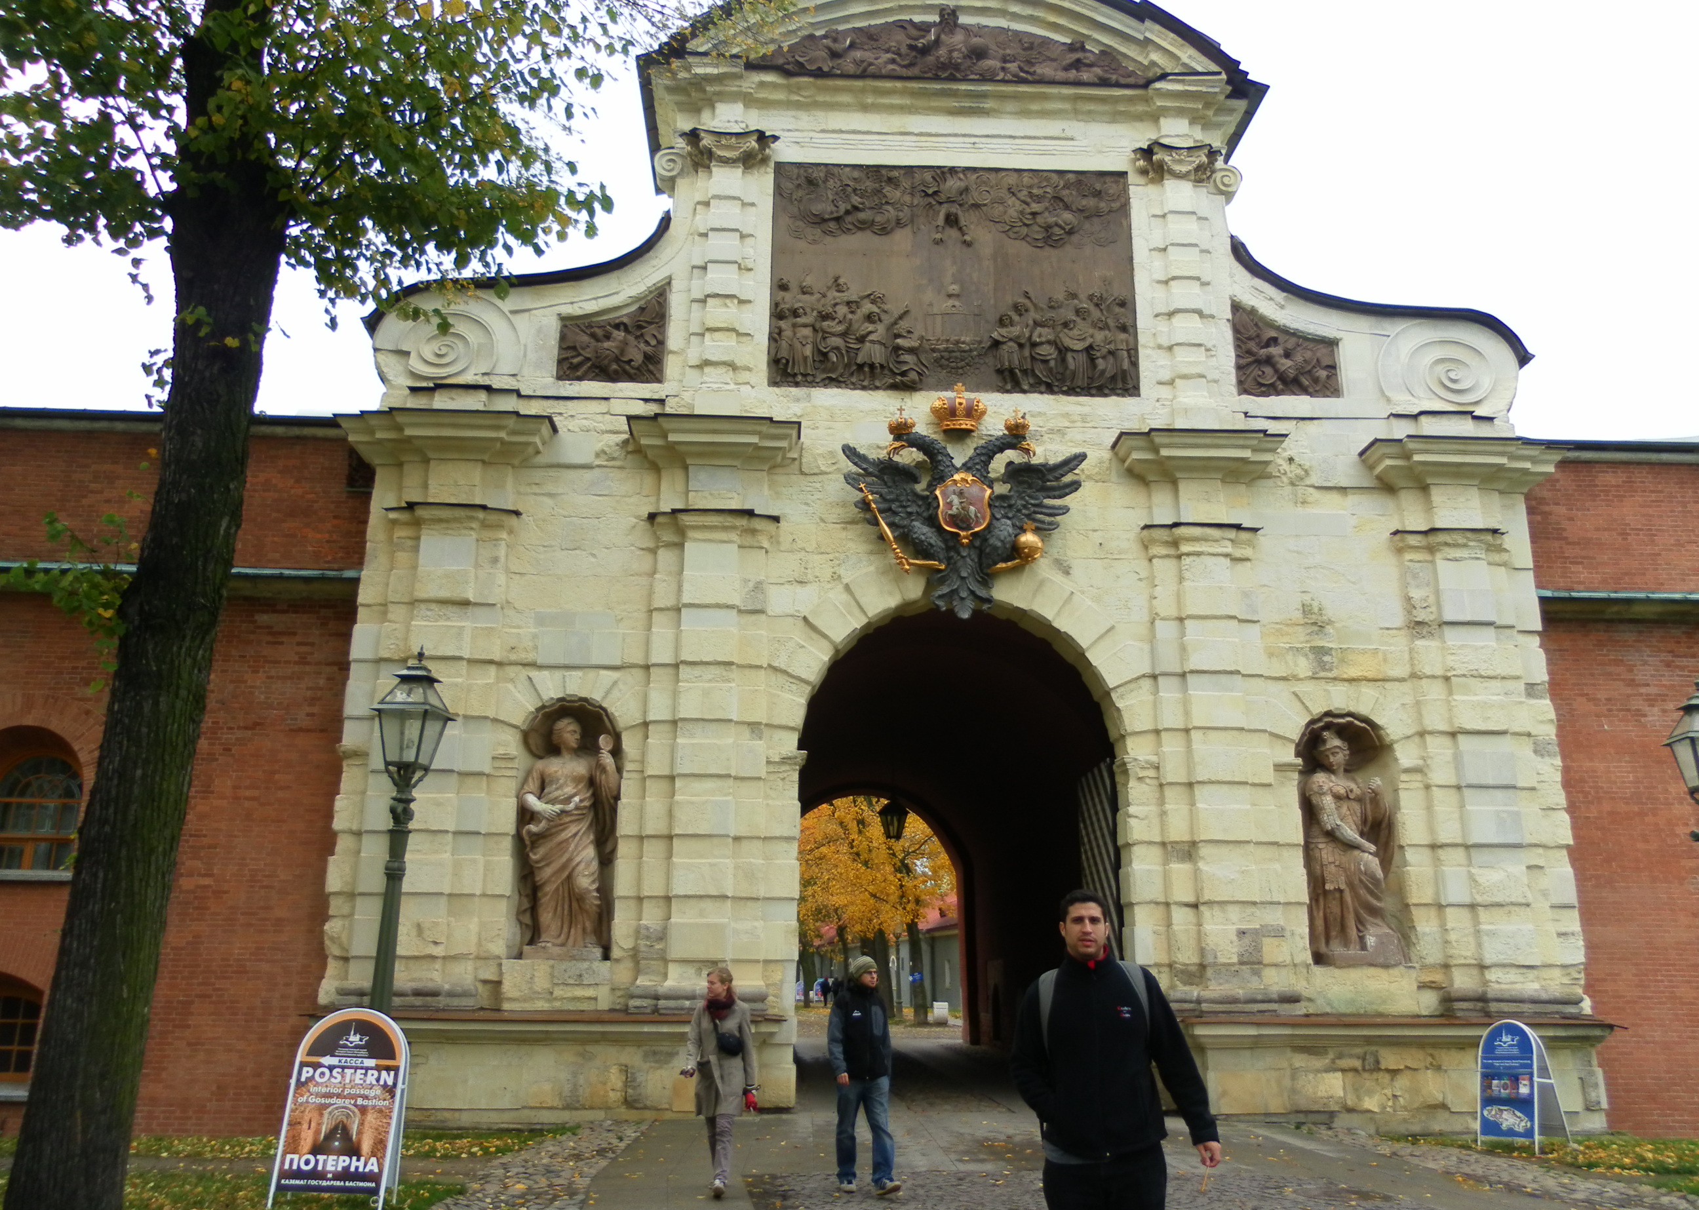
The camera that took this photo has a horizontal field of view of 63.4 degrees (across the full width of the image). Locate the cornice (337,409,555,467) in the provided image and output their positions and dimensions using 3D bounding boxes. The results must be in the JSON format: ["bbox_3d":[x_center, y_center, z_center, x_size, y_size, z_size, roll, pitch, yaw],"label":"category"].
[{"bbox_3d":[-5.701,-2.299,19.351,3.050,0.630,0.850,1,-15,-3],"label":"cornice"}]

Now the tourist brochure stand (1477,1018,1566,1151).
[{"bbox_3d":[6.770,4.871,13.985,0.600,1.250,0.650,11,-18,-34],"label":"tourist brochure stand"}]

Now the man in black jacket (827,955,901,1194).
[{"bbox_3d":[0.114,3.687,10.837,0.540,1.770,0.450,8,-17,-27],"label":"man in black jacket"}]

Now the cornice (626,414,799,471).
[{"bbox_3d":[-1.851,-2.183,18.927,2.357,0.570,0.750,1,-15,-2],"label":"cornice"}]

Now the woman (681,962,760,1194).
[{"bbox_3d":[-0.996,3.673,10.684,0.600,1.675,0.440,0,-15,3],"label":"woman"}]

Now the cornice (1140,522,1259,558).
[{"bbox_3d":[5.114,-0.873,19.585,1.720,0.500,0.520,1,-15,-3],"label":"cornice"}]

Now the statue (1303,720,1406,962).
[{"bbox_3d":[6.871,3.252,19.018,1.470,3.450,0.900,1,-15,-3],"label":"statue"}]

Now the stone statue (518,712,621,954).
[{"bbox_3d":[-3.669,2.964,18.154,1.340,3.350,0.770,1,-15,-2],"label":"stone statue"}]

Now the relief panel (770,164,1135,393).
[{"bbox_3d":[1.573,-4.943,20.603,5.450,3.720,0.300,1,-15,-3],"label":"relief panel"}]

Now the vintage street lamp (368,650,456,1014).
[{"bbox_3d":[-3.579,2.375,10.815,0.480,4.170,0.480,-1,-15,5],"label":"vintage street lamp"}]

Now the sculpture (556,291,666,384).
[{"bbox_3d":[-3.390,-3.862,19.669,1.540,1.450,0.220,1,-15,-2],"label":"sculpture"}]

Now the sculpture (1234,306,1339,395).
[{"bbox_3d":[6.566,-3.817,20.615,1.600,1.420,0.270,1,-15,-3],"label":"sculpture"}]

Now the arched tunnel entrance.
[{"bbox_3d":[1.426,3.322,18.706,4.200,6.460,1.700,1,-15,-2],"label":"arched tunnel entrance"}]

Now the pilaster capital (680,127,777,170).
[{"bbox_3d":[-1.755,-6.614,20.143,1.460,0.540,0.550,1,-15,-2],"label":"pilaster capital"}]

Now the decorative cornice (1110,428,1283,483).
[{"bbox_3d":[4.938,-2.050,19.221,2.350,0.570,0.750,1,-15,-2],"label":"decorative cornice"}]

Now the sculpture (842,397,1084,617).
[{"bbox_3d":[1.604,-1.433,19.520,3.400,3.350,0.650,1,-15,-3],"label":"sculpture"}]

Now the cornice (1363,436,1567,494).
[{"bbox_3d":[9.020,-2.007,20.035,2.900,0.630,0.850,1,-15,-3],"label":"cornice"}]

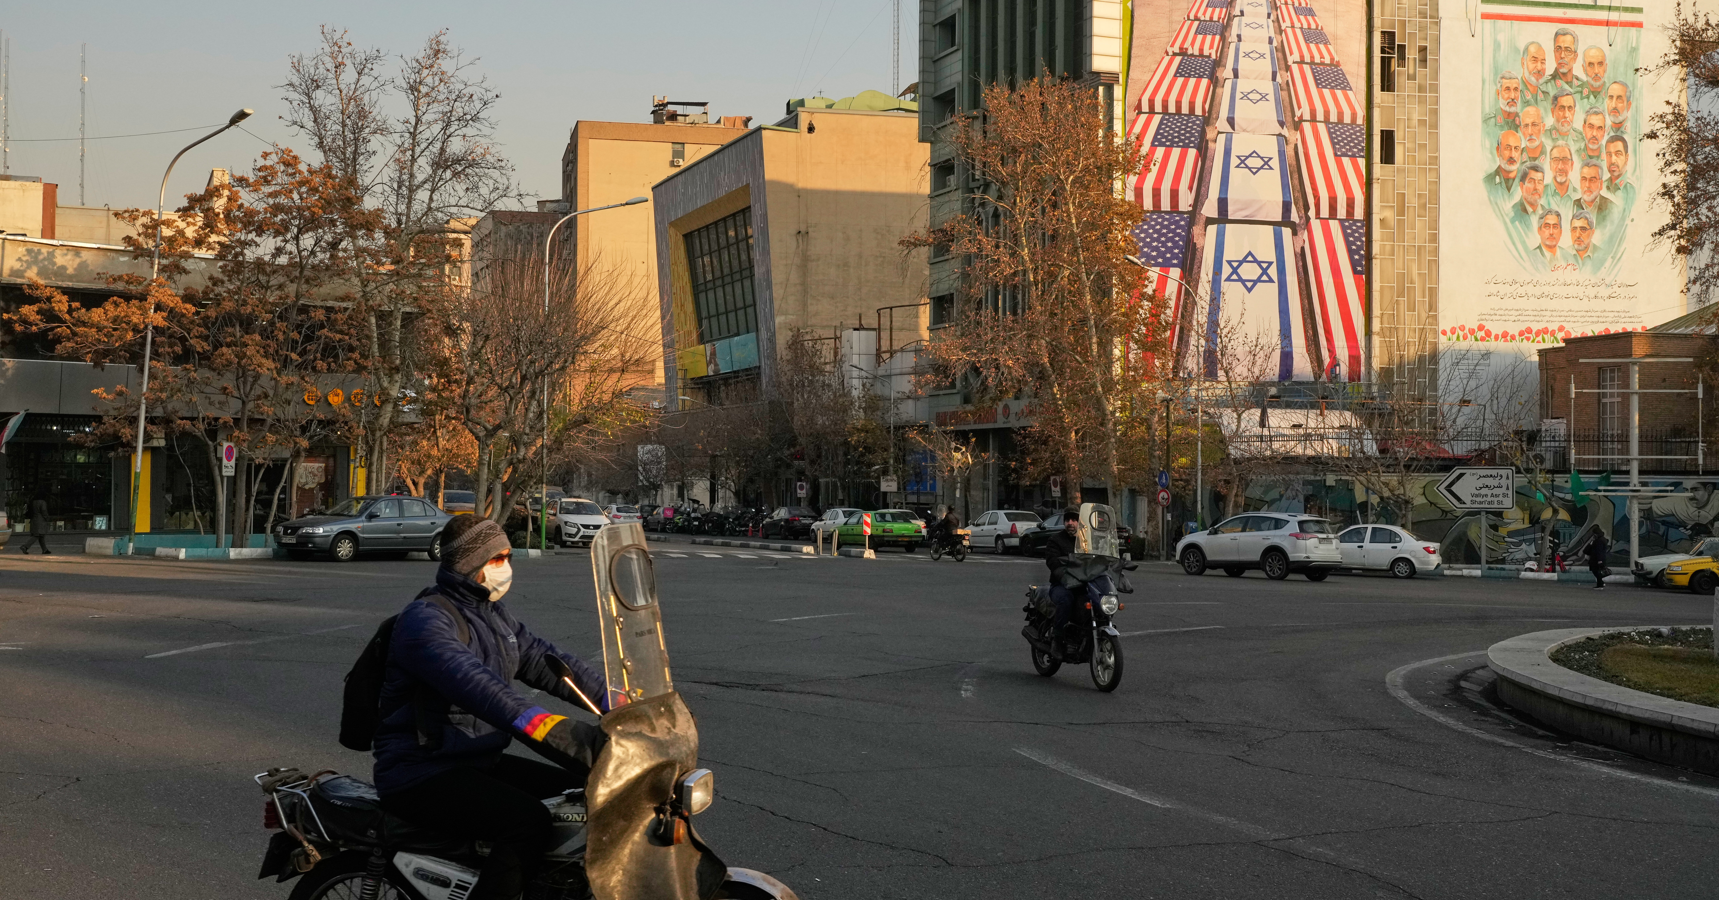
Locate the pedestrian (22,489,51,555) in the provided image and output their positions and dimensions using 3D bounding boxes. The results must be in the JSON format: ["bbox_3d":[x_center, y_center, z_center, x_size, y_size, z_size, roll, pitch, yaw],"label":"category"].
[{"bbox_3d":[-19.972,1.701,41.700,0.650,1.660,0.520,1,-1,6],"label":"pedestrian"}]

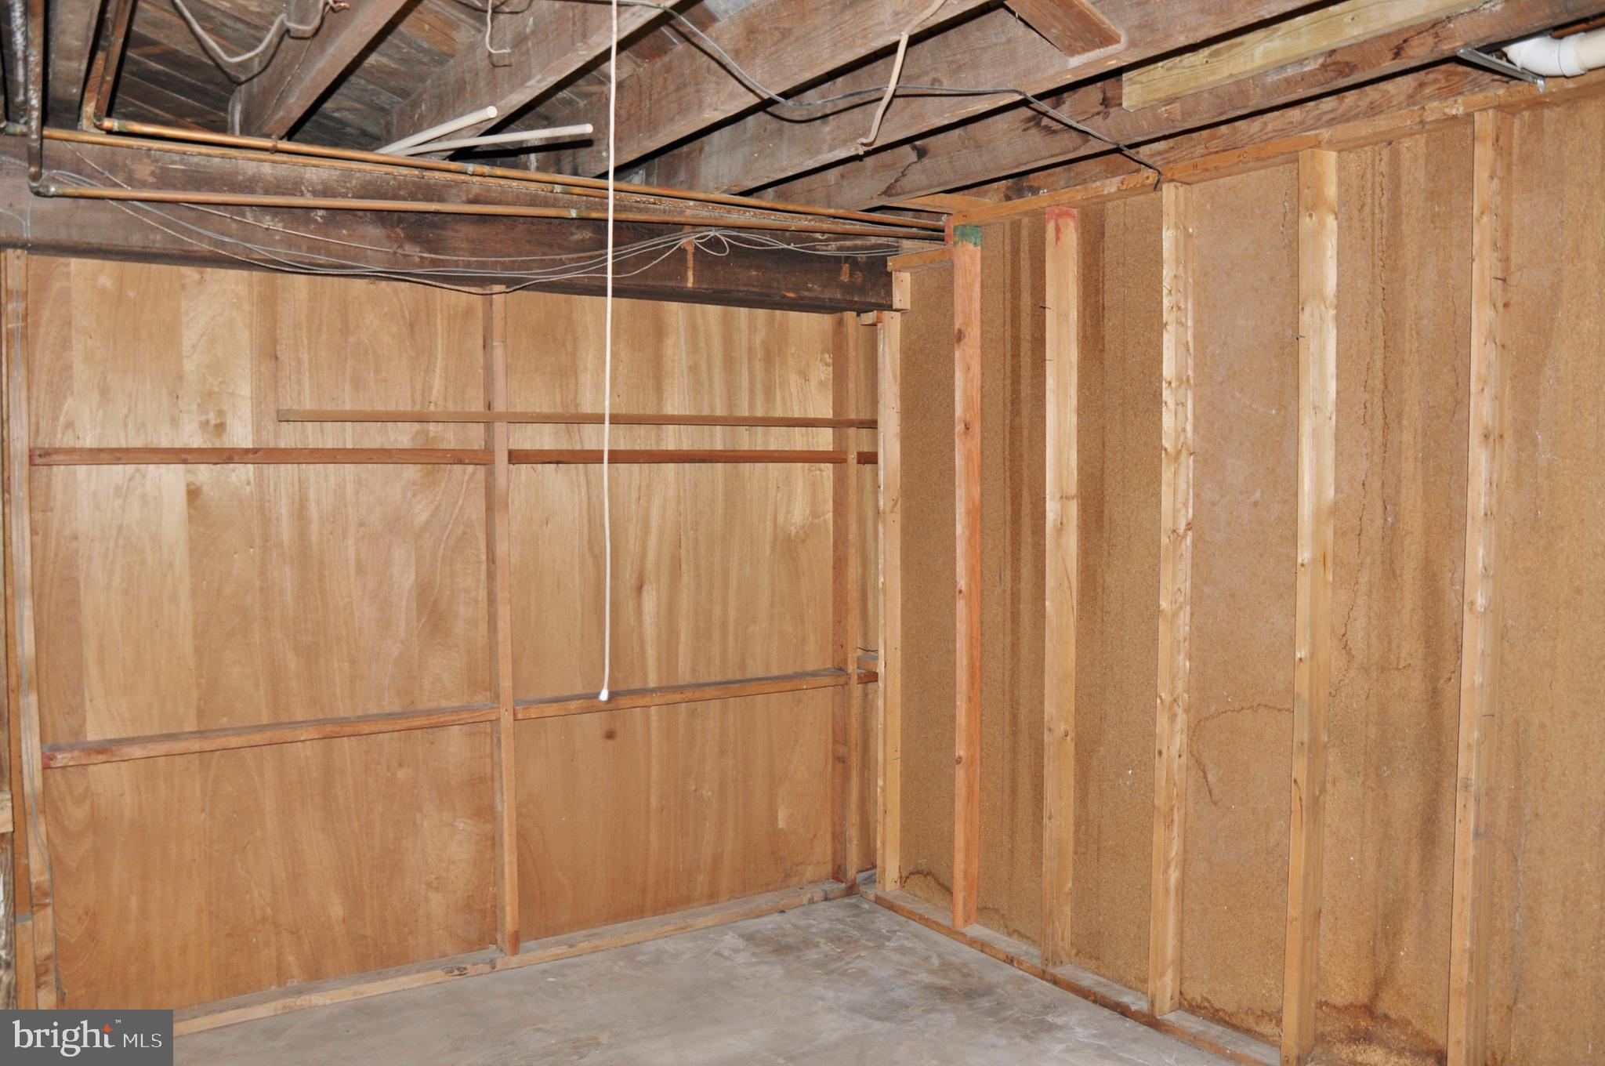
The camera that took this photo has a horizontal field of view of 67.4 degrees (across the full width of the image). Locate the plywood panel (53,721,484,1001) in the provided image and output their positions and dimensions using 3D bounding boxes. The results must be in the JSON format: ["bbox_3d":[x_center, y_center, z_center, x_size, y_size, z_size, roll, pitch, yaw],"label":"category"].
[{"bbox_3d":[-1.464,0.943,3.454,1.175,0.705,0.018,-2,4,-29],"label":"plywood panel"}]

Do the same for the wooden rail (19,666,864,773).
[{"bbox_3d":[-0.900,0.560,3.769,2.527,0.038,0.088,-2,4,-29],"label":"wooden rail"}]

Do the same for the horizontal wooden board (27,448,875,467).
[{"bbox_3d":[-0.857,-0.229,3.659,2.507,0.045,0.085,-2,4,-29],"label":"horizontal wooden board"}]

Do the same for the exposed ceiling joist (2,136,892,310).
[{"bbox_3d":[-0.872,-0.853,3.481,2.580,0.255,0.230,-2,4,-29],"label":"exposed ceiling joist"}]

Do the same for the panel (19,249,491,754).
[{"bbox_3d":[-1.470,-0.088,3.394,1.183,1.270,0.018,-2,4,-29],"label":"panel"}]

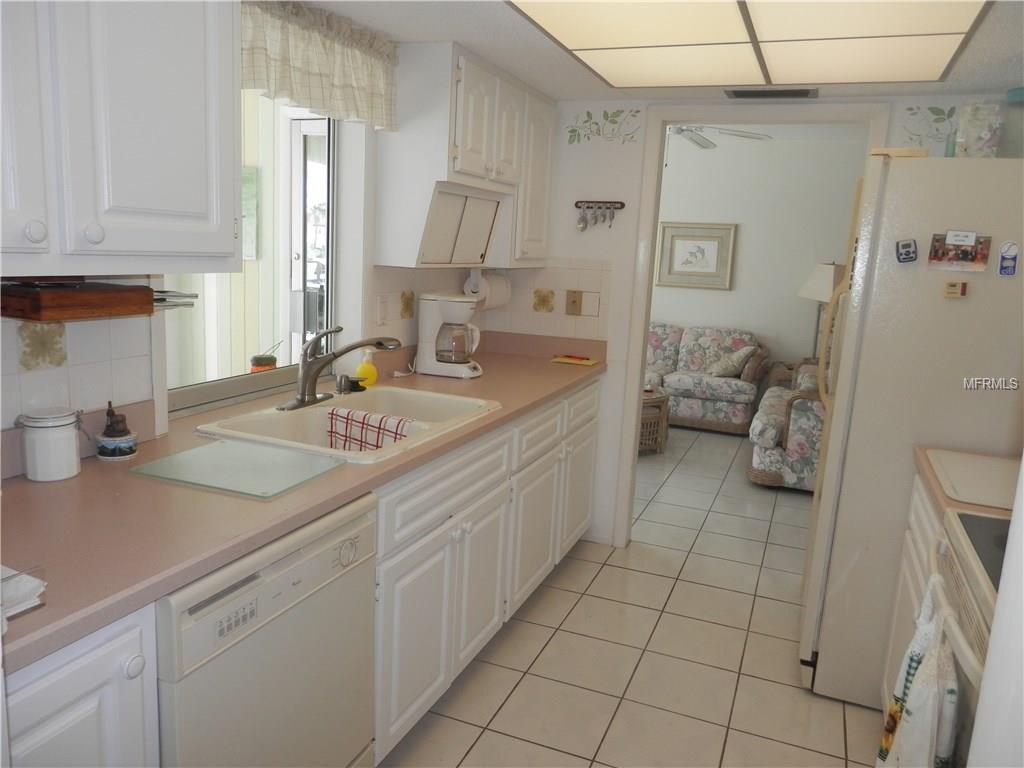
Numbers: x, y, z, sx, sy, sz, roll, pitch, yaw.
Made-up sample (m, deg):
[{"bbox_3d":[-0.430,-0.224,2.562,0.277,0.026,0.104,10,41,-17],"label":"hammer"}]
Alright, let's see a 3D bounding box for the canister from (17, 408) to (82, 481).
[{"bbox_3d":[-0.974,0.128,1.568,0.112,0.136,0.104,-4,12,-34],"label":"canister"}]

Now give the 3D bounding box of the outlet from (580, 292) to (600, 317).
[{"bbox_3d":[0.375,-0.380,3.510,0.079,0.119,0.008,7,11,22],"label":"outlet"}]

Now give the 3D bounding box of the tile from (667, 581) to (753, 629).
[{"bbox_3d":[0.837,0.927,3.114,0.332,0.010,0.332,7,11,22],"label":"tile"}]

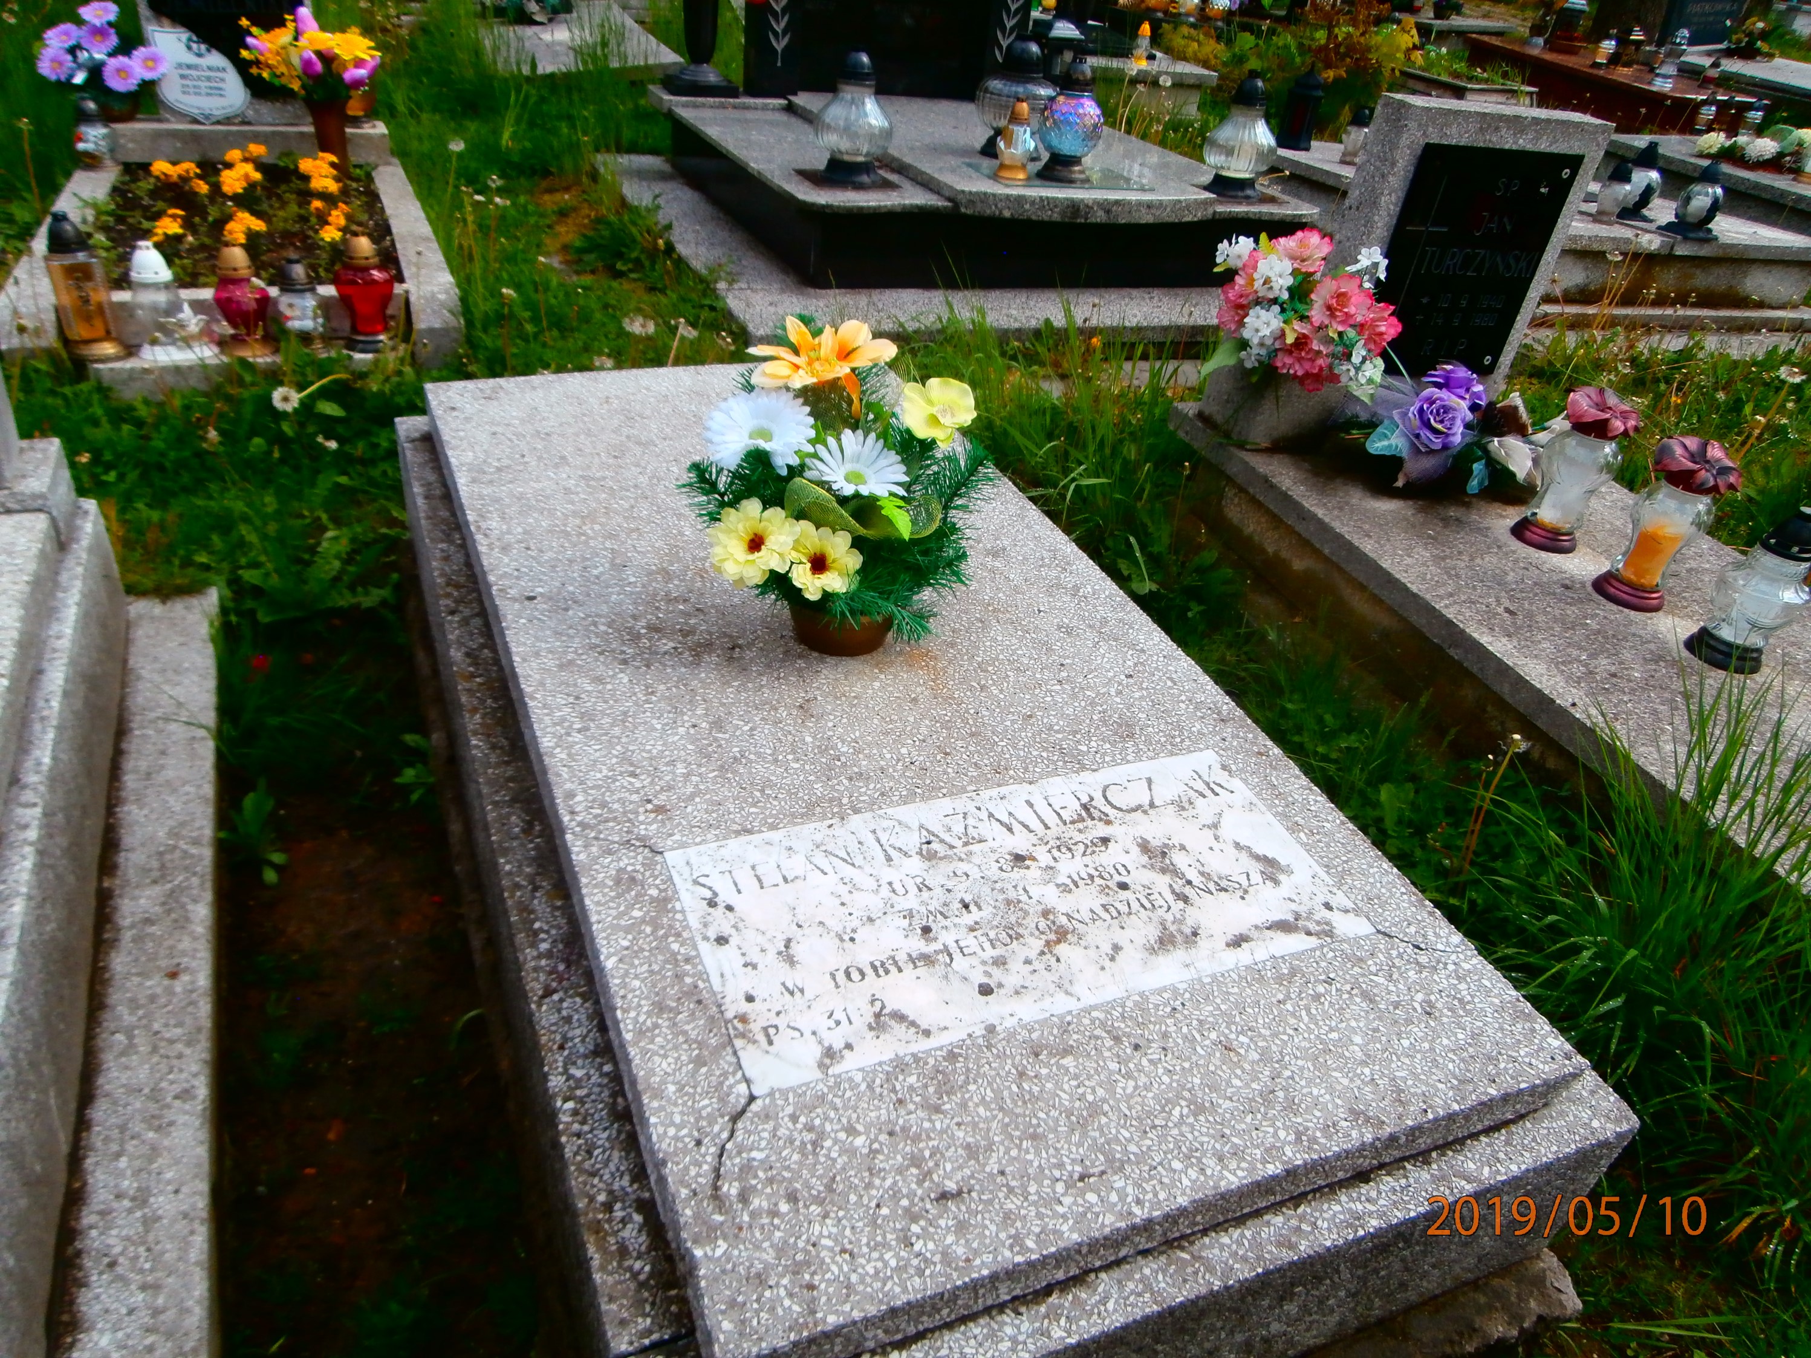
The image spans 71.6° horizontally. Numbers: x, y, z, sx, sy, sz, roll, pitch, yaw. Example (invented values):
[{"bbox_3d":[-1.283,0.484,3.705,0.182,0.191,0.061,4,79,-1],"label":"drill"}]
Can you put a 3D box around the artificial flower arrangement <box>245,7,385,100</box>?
[{"bbox_3d":[-1.766,-1.863,3.739,0.356,0.230,0.267,-10,35,-22],"label":"artificial flower arrangement"}]

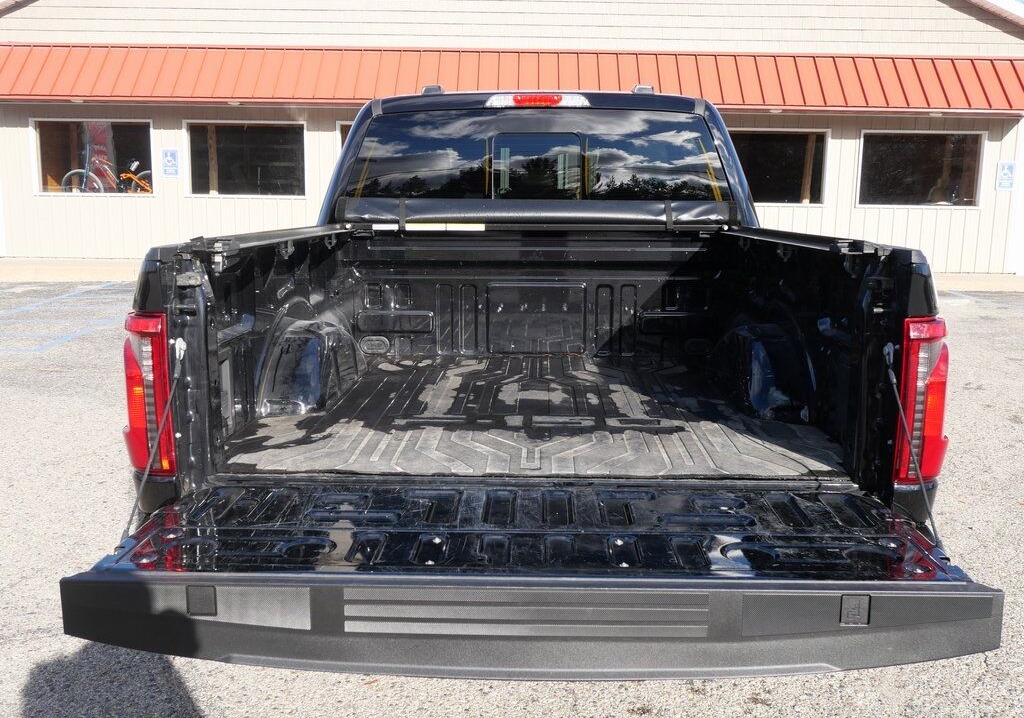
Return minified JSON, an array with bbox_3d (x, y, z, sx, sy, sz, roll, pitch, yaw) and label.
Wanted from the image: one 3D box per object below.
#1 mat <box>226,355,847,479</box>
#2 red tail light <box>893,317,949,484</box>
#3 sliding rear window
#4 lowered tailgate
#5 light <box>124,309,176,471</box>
[{"bbox_3d":[0.079,0.139,3.036,1.540,0.040,1.670,0,10,2],"label":"mat"},{"bbox_3d":[0.951,0.091,2.231,0.130,0.390,0.130,1,10,1],"label":"red tail light"},{"bbox_3d":[0.113,-0.858,4.081,1.650,0.430,0.090,1,-7,1],"label":"sliding rear window"},{"bbox_3d":[0.035,0.432,1.996,1.690,0.170,0.600,1,10,1],"label":"lowered tailgate"},{"bbox_3d":[-0.849,0.073,2.276,0.130,0.390,0.130,1,10,1],"label":"light"}]

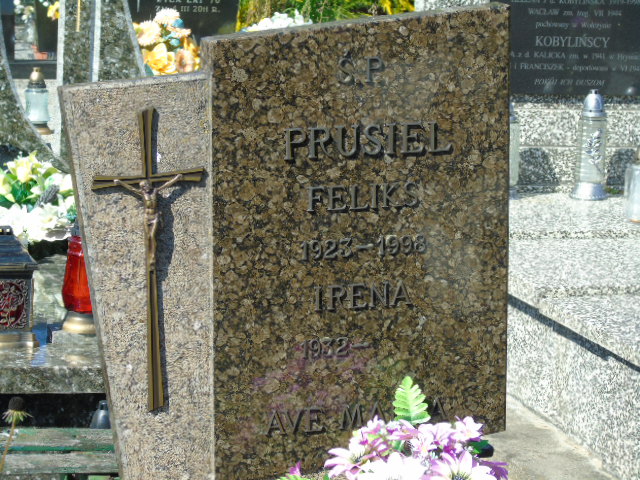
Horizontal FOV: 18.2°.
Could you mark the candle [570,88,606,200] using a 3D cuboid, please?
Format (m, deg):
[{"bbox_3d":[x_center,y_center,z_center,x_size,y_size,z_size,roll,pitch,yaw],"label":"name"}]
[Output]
[{"bbox_3d":[0.659,-0.234,4.850,0.090,0.265,0.090,1,9,-3],"label":"candle"}]

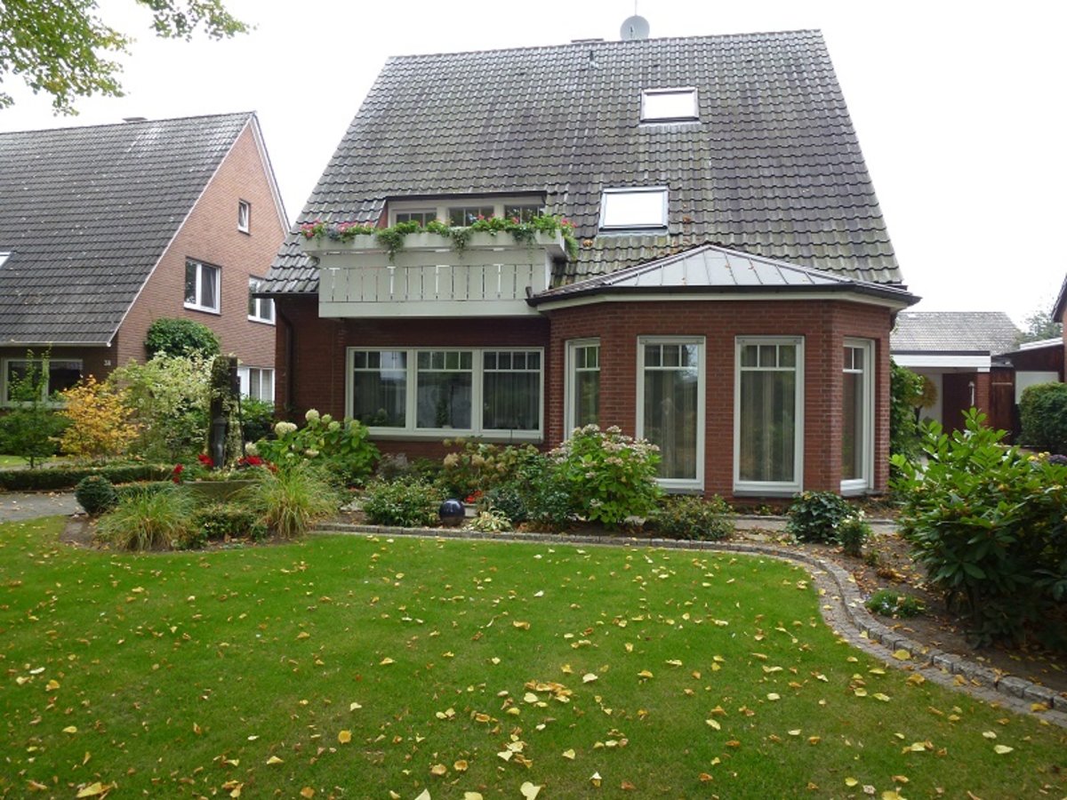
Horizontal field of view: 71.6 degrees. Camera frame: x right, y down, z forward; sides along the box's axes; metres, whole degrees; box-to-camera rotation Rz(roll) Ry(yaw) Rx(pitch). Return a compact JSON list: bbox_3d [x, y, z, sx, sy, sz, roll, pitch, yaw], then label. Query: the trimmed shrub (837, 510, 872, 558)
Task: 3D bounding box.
[{"bbox_3d":[2.862,1.175,6.602,0.310,0.359,0.310,1,-1,0],"label":"trimmed shrub"}]

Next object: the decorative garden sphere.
[{"bbox_3d":[-0.918,1.262,8.300,0.300,0.310,0.300,1,-1,0],"label":"decorative garden sphere"}]

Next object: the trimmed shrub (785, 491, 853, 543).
[{"bbox_3d":[3.009,1.197,7.839,0.710,0.500,0.620,1,-1,21],"label":"trimmed shrub"}]

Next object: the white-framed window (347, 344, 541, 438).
[{"bbox_3d":[-1.486,-0.132,12.106,3.357,1.498,0.150,1,-1,9],"label":"white-framed window"}]

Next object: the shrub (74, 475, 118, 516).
[{"bbox_3d":[-4.970,1.072,8.402,0.470,0.438,0.470,1,-1,0],"label":"shrub"}]

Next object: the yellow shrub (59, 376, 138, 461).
[{"bbox_3d":[-7.653,0.356,12.997,1.420,1.570,1.350,1,-1,-30],"label":"yellow shrub"}]

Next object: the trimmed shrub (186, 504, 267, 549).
[{"bbox_3d":[-2.947,1.164,7.102,0.750,0.288,0.520,1,-1,-18],"label":"trimmed shrub"}]

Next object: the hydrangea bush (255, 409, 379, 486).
[{"bbox_3d":[-3.095,0.718,10.606,1.780,1.169,1.400,1,-1,0],"label":"hydrangea bush"}]

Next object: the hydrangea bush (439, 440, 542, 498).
[{"bbox_3d":[-0.617,0.962,10.592,1.460,0.840,0.950,1,-1,9],"label":"hydrangea bush"}]

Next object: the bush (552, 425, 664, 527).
[{"bbox_3d":[0.766,0.818,7.756,1.150,1.067,1.100,1,-1,0],"label":"bush"}]

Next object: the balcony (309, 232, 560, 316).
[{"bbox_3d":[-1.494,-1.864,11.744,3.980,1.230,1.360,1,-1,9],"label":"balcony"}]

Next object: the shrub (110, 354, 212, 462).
[{"bbox_3d":[-6.645,0.237,13.311,1.850,2.120,1.700,1,-1,0],"label":"shrub"}]

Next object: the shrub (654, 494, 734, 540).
[{"bbox_3d":[1.630,1.162,7.502,0.770,0.385,0.620,1,-1,0],"label":"shrub"}]

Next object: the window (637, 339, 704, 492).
[{"bbox_3d":[1.941,0.172,10.483,0.968,2.158,0.110,1,-1,9],"label":"window"}]

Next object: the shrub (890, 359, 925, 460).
[{"bbox_3d":[6.150,0.318,12.199,0.650,1.950,0.800,1,-1,9],"label":"shrub"}]

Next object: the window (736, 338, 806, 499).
[{"bbox_3d":[2.928,0.176,9.201,0.841,1.957,0.130,1,-1,9],"label":"window"}]

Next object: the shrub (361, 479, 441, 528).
[{"bbox_3d":[-1.532,1.131,8.490,0.920,0.500,0.750,1,-1,9],"label":"shrub"}]

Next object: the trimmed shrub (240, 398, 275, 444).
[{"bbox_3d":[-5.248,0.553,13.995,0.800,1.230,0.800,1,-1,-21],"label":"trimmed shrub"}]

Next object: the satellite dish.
[{"bbox_3d":[2.357,-8.590,17.200,0.680,0.700,0.350,1,-1,16],"label":"satellite dish"}]

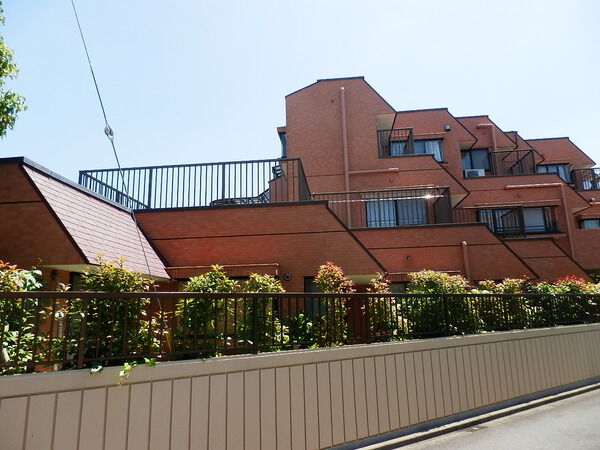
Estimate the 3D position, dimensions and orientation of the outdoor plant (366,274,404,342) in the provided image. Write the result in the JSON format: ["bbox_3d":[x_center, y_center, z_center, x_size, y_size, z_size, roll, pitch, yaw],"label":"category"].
[{"bbox_3d":[1.349,1.331,6.560,0.558,1.101,0.513,-1,-12,0],"label":"outdoor plant"}]

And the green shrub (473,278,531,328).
[{"bbox_3d":[4.051,1.613,8.359,1.000,1.074,0.920,6,-14,-33],"label":"green shrub"}]

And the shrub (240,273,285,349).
[{"bbox_3d":[-0.482,1.127,5.344,0.535,1.032,0.492,-1,-12,0],"label":"shrub"}]

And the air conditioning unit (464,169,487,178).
[{"bbox_3d":[7.038,-1.945,16.610,0.760,0.550,0.290,-3,-12,5],"label":"air conditioning unit"}]

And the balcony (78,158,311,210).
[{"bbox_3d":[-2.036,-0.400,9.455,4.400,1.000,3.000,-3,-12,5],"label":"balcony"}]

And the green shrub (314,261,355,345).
[{"bbox_3d":[0.484,1.131,6.008,0.574,1.244,0.529,-1,-12,0],"label":"green shrub"}]

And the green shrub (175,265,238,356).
[{"bbox_3d":[-1.109,1.028,4.933,0.704,1.121,0.648,6,-14,-33],"label":"green shrub"}]

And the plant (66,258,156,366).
[{"bbox_3d":[-1.976,0.920,4.360,0.857,1.182,0.789,6,-14,-33],"label":"plant"}]

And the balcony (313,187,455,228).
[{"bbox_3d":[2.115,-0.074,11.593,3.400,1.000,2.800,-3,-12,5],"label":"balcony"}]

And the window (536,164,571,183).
[{"bbox_3d":[12.072,-2.401,19.741,1.500,0.930,0.120,-3,-12,5],"label":"window"}]

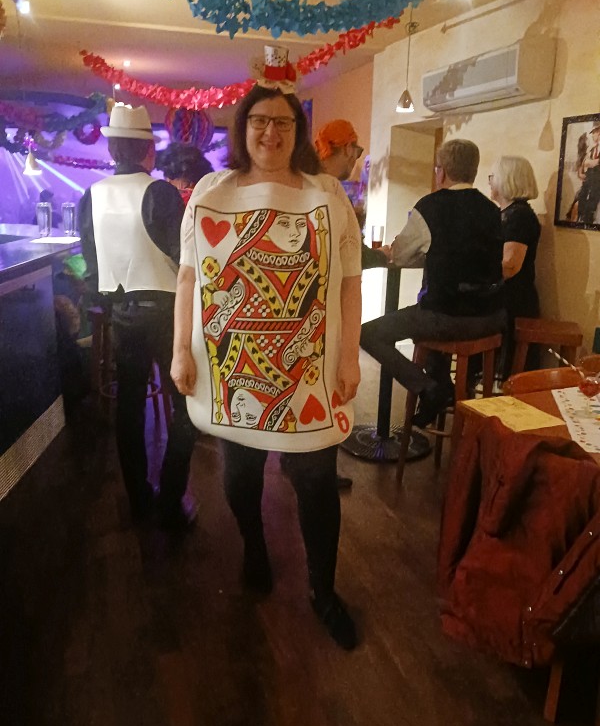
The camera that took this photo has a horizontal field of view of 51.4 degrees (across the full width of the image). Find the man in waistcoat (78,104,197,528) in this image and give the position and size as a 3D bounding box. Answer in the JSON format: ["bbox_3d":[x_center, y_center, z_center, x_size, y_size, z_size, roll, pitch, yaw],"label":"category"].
[{"bbox_3d":[-0.654,-0.149,2.642,0.480,1.752,0.360,6,17,14],"label":"man in waistcoat"}]

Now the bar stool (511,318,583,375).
[{"bbox_3d":[1.366,0.157,3.580,0.380,0.750,0.350,6,17,16],"label":"bar stool"}]

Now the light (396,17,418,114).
[{"bbox_3d":[0.557,-1.546,3.263,0.100,0.450,0.100,-1,17,-10],"label":"light"}]

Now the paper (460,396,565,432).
[{"bbox_3d":[0.728,0.169,2.135,0.210,0.005,0.297,-5,18,-22],"label":"paper"}]

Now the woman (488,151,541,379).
[{"bbox_3d":[1.106,-0.547,3.834,0.600,1.385,0.460,10,18,27],"label":"woman"}]

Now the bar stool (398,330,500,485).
[{"bbox_3d":[0.797,0.230,3.275,0.380,0.750,0.350,-11,21,-37],"label":"bar stool"}]

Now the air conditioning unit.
[{"bbox_3d":[1.175,-1.801,4.023,0.230,0.280,1.130,-3,17,-14],"label":"air conditioning unit"}]

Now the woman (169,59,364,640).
[{"bbox_3d":[-0.082,0.012,2.001,0.620,1.833,0.440,0,16,-4],"label":"woman"}]

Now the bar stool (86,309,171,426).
[{"bbox_3d":[-1.061,0.006,3.863,0.400,0.750,0.380,7,17,19],"label":"bar stool"}]

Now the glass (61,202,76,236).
[{"bbox_3d":[-1.428,-0.891,3.850,0.092,0.200,0.092,-1,17,-10],"label":"glass"}]

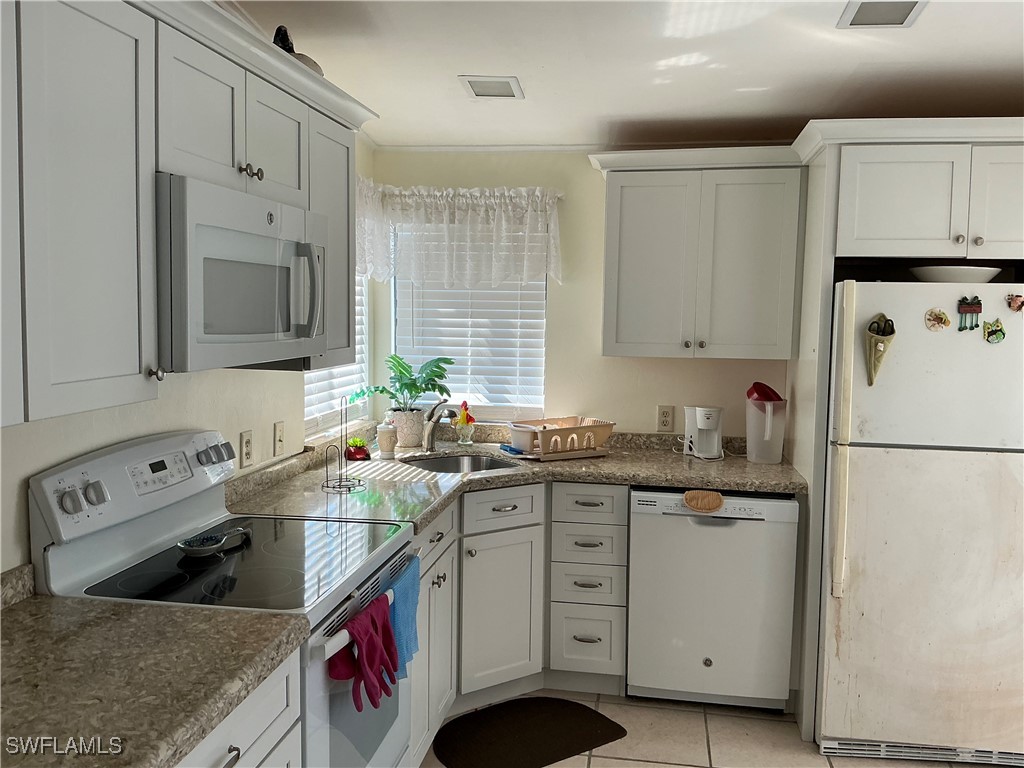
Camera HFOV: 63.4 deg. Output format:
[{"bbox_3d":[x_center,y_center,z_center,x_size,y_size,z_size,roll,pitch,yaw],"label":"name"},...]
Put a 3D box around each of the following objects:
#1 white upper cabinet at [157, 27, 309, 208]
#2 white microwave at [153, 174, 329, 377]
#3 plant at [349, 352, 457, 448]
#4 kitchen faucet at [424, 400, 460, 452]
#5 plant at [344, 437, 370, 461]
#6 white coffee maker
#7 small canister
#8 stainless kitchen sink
[{"bbox_3d":[-0.798,-0.614,2.042,0.309,0.299,0.741,2,5,10],"label":"white upper cabinet"},{"bbox_3d":[-0.775,-0.266,2.132,0.410,0.420,0.750,2,5,10],"label":"white microwave"},{"bbox_3d":[-0.495,0.075,3.747,0.450,0.420,0.360,2,5,10],"label":"plant"},{"bbox_3d":[-0.304,0.185,3.553,0.060,0.240,0.270,-3,7,-35],"label":"kitchen faucet"},{"bbox_3d":[-0.641,0.263,3.459,0.098,0.092,0.090,2,5,10],"label":"plant"},{"bbox_3d":[0.832,0.207,3.595,0.138,0.214,0.155,0,6,-12],"label":"white coffee maker"},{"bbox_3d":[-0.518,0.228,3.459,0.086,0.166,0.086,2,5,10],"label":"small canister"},{"bbox_3d":[-0.216,0.422,3.390,0.405,0.180,0.360,-3,7,-35],"label":"stainless kitchen sink"}]

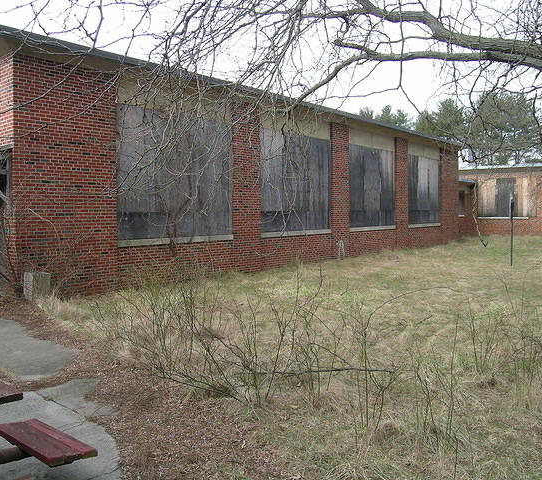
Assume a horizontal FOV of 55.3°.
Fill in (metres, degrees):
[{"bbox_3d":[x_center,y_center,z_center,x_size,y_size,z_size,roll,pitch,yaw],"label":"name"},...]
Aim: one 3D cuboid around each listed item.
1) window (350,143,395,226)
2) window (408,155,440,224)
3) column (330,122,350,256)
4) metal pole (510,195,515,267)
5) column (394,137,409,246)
[{"bbox_3d":[4.007,-2.023,20.389,0.100,3.060,3.598,2,4,40],"label":"window"},{"bbox_3d":[7.111,-2.244,24.022,0.100,3.060,3.528,2,4,40],"label":"window"},{"bbox_3d":[2.381,-1.774,18.554,0.300,4.668,1.182,2,4,40],"label":"column"},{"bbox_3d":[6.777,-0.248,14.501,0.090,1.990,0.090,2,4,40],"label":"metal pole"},{"bbox_3d":[5.524,-2.009,22.233,0.300,4.649,1.130,2,4,40],"label":"column"}]

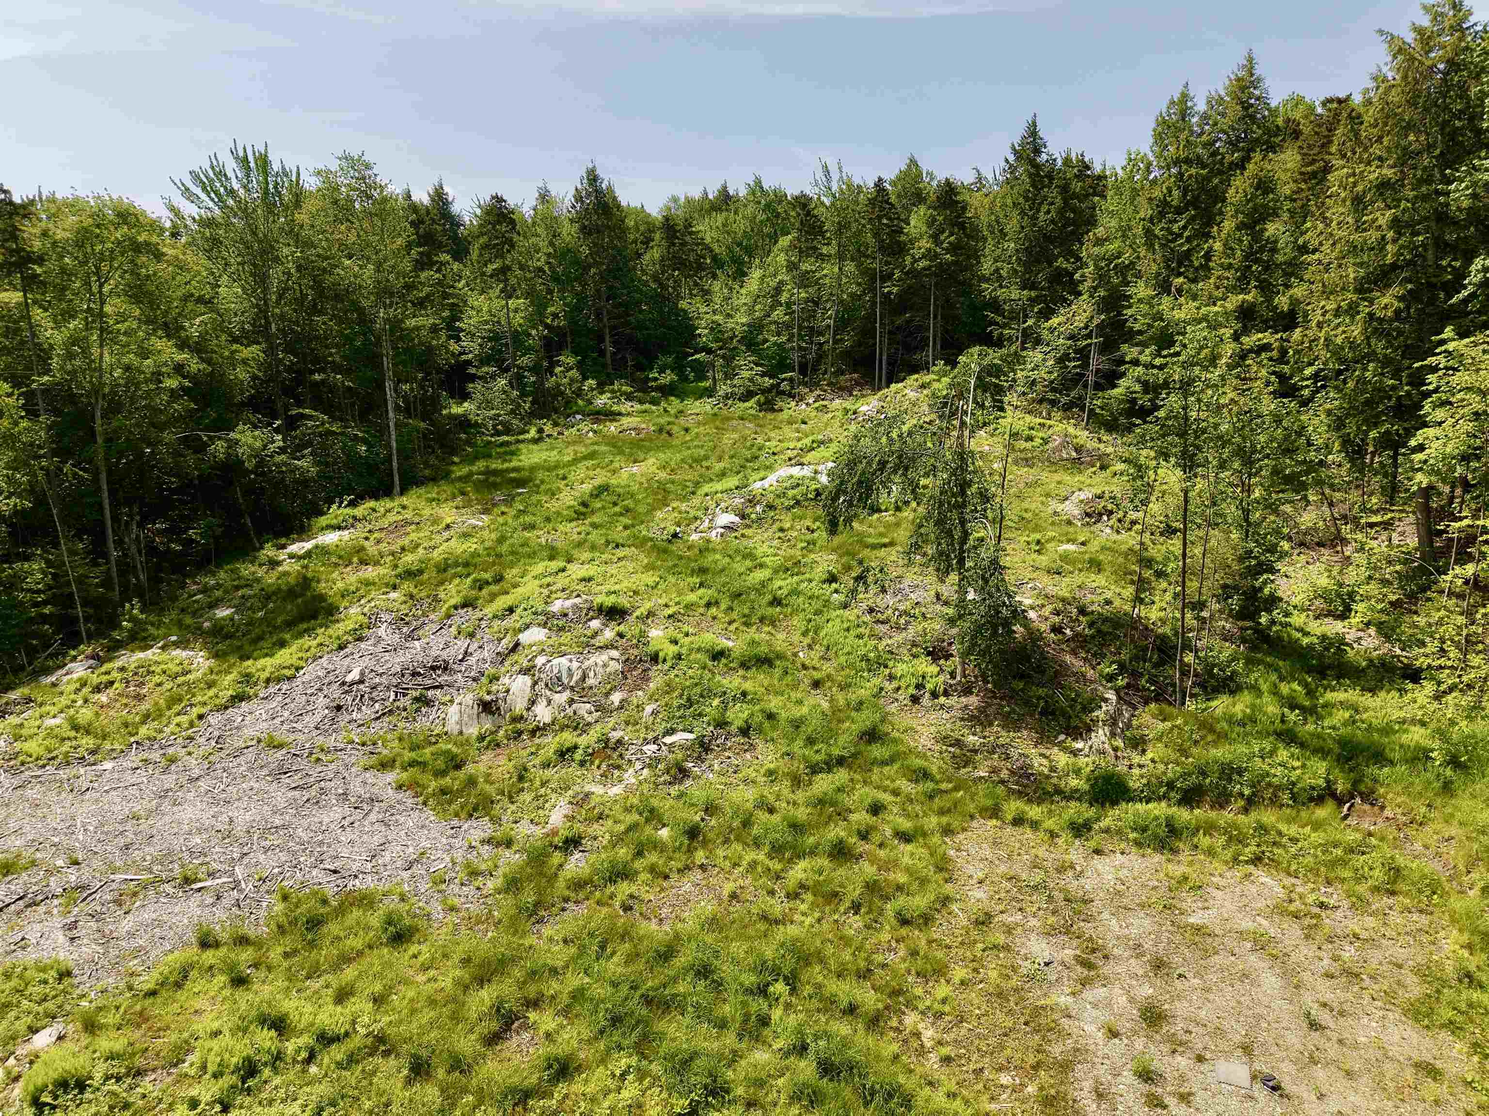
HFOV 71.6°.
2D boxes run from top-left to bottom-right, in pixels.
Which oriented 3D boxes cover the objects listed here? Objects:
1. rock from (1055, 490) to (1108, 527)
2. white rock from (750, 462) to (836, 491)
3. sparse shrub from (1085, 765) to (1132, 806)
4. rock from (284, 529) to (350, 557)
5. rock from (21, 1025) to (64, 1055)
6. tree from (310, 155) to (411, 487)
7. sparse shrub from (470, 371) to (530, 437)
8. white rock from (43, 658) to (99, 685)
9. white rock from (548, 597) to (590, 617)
[{"bbox_3d":[14.183,-2.127,43.500,2.187,1.250,1.800,3,11,18],"label":"rock"},{"bbox_3d":[2.285,-3.880,49.000,3.963,1.050,2.400,0,10,3],"label":"white rock"},{"bbox_3d":[8.646,5.394,24.500,1.098,0.850,1.050,4,11,20],"label":"sparse shrub"},{"bbox_3d":[-16.967,-0.616,41.000,2.509,0.750,1.600,-4,11,-22],"label":"rock"},{"bbox_3d":[-10.862,7.464,16.000,0.630,0.260,0.500,-7,12,-36],"label":"rock"},{"bbox_3d":[-16.523,-9.785,45.000,4.300,14.659,4.200,-4,11,-20],"label":"tree"},{"bbox_3d":[-13.294,-8.401,56.000,3.244,3.500,3.100,-2,10,-13],"label":"sparse shrub"},{"bbox_3d":[-20.858,3.519,32.000,1.679,0.500,1.200,-7,12,-33],"label":"white rock"},{"bbox_3d":[-5.766,1.584,34.000,1.338,0.450,1.000,-2,10,-10],"label":"white rock"}]

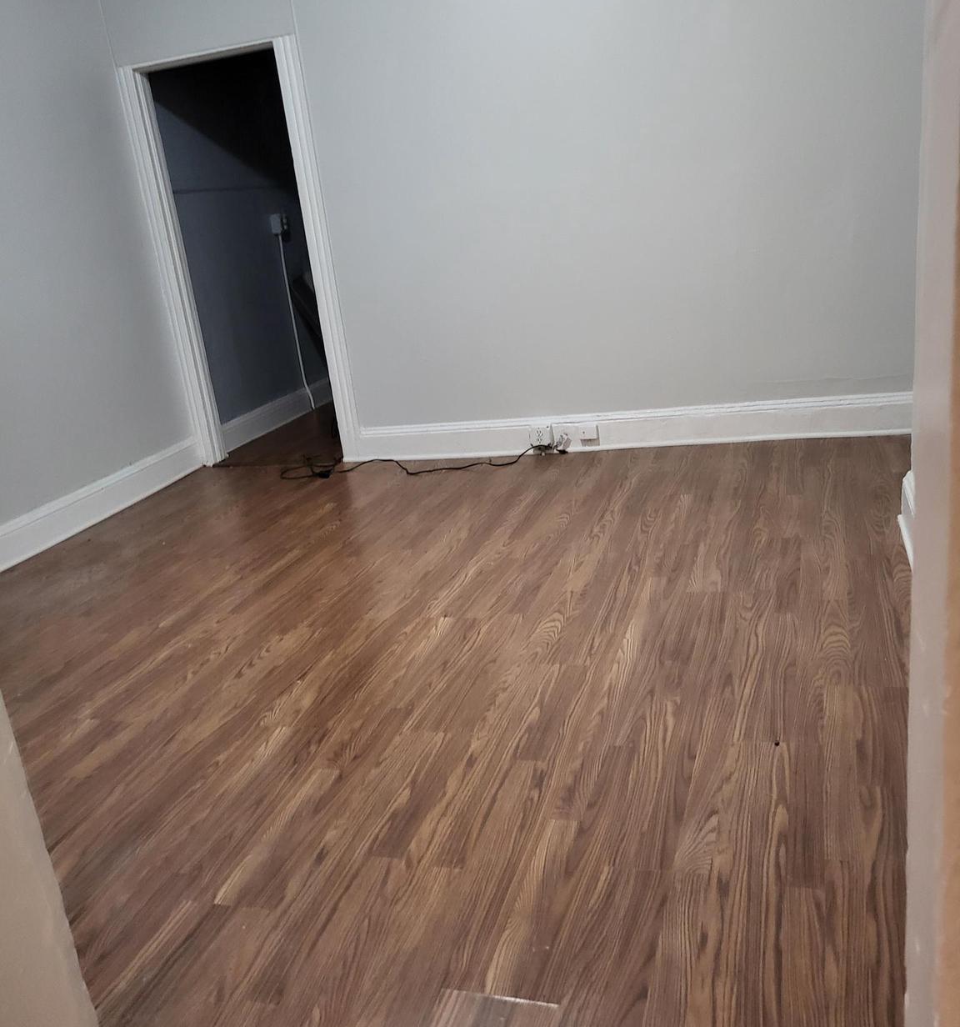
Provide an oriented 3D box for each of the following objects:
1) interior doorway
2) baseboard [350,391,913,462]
[{"bbox_3d":[-1.216,-1.261,5.011,0.790,2.056,0.160,-2,18,18],"label":"interior doorway"},{"bbox_3d":[0.668,-0.406,4.651,2.731,0.188,0.033,-2,18,18],"label":"baseboard"}]

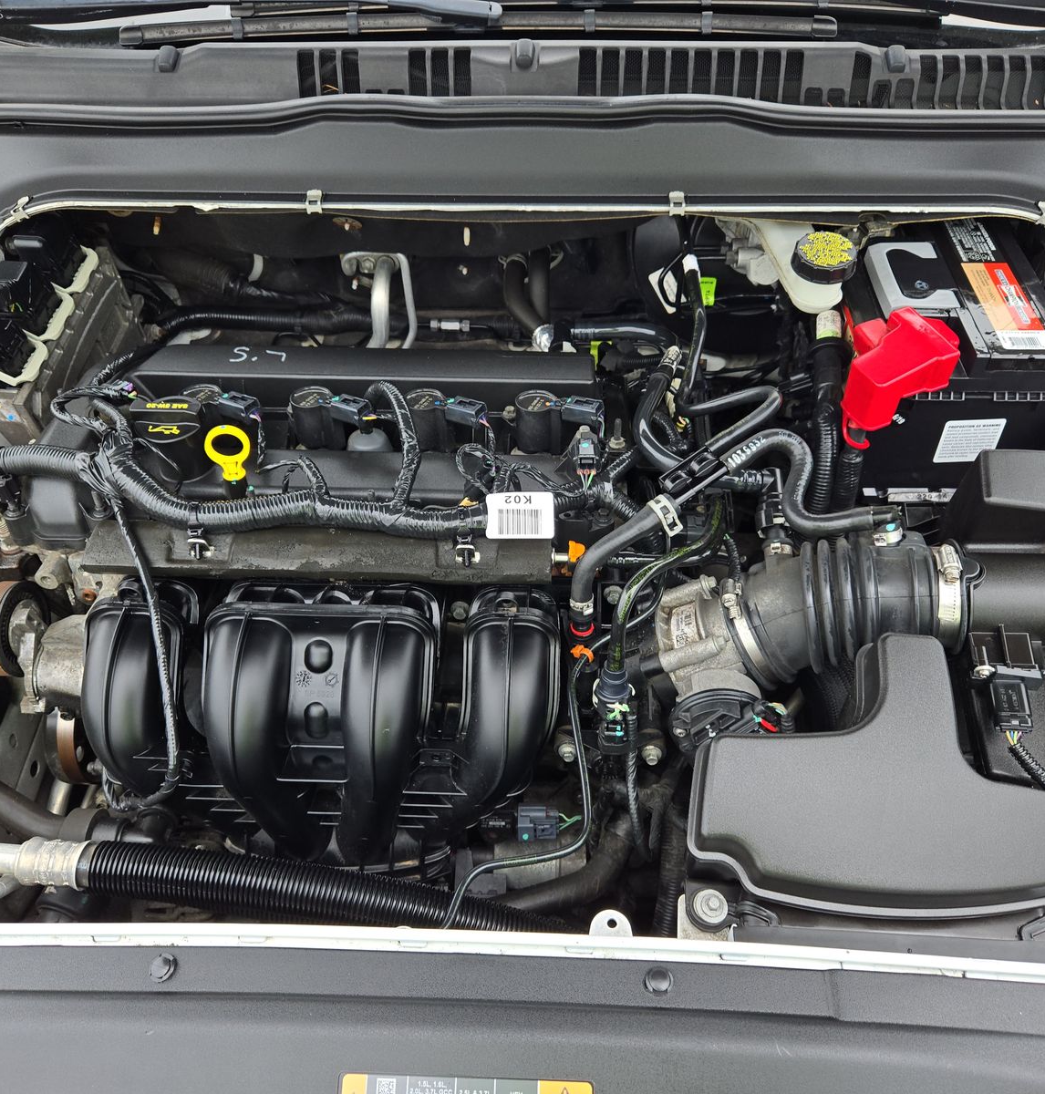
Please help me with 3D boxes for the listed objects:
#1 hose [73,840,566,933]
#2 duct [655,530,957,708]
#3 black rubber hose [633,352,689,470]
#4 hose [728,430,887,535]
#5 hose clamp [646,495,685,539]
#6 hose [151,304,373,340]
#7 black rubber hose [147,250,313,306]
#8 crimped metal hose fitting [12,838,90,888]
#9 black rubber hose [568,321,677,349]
[{"bbox_3d":[-0.133,0.231,0.638,0.305,0.042,0.042,10,46,-2],"label":"hose"},{"bbox_3d":[0.207,0.051,0.710,0.205,0.098,0.100,-7,46,-6],"label":"duct"},{"bbox_3d":[0.116,-0.114,0.820,0.046,0.075,0.085,2,46,3],"label":"black rubber hose"},{"bbox_3d":[0.206,-0.049,0.715,0.125,0.050,0.085,1,46,1],"label":"hose"},{"bbox_3d":[0.111,-0.023,0.750,0.017,0.030,0.030,-30,50,0],"label":"hose clamp"},{"bbox_3d":[-0.251,-0.219,0.937,0.213,0.036,0.036,1,46,1],"label":"hose"},{"bbox_3d":[-0.314,-0.290,1.045,0.175,0.038,0.042,13,47,0],"label":"black rubber hose"},{"bbox_3d":[-0.309,0.208,0.635,0.041,0.031,0.031,5,46,0],"label":"crimped metal hose fitting"},{"bbox_3d":[0.090,-0.192,0.881,0.105,0.026,0.036,1,46,1],"label":"black rubber hose"}]

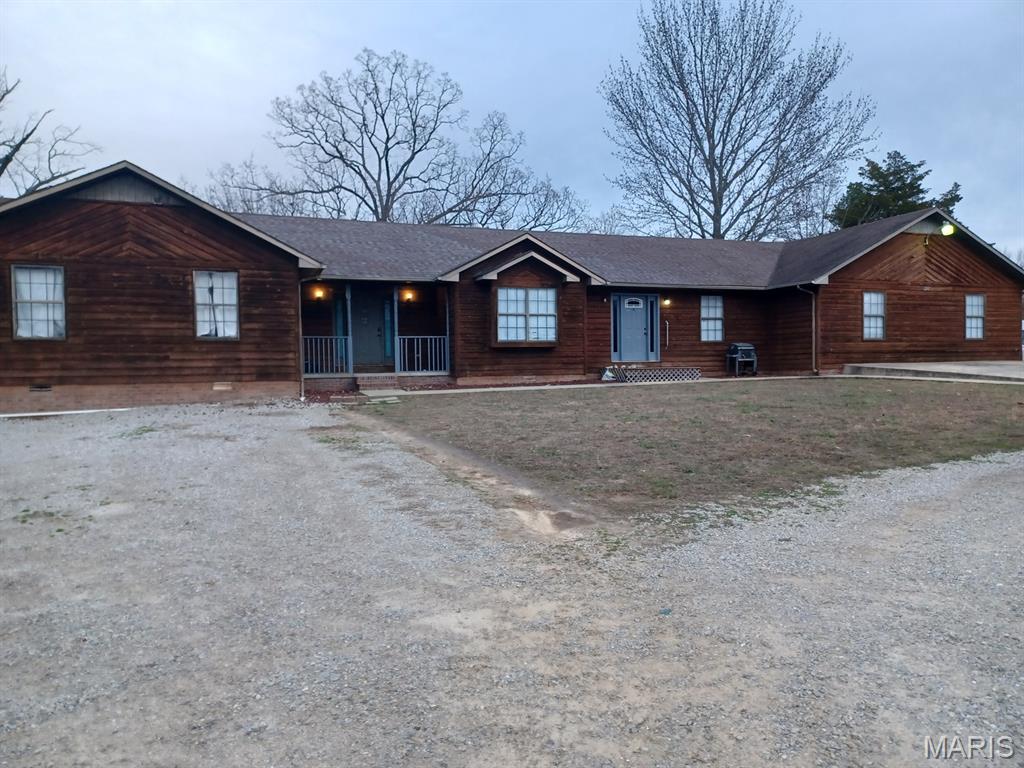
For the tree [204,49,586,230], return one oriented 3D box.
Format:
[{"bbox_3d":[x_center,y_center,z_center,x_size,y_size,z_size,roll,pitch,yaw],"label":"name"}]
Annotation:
[{"bbox_3d":[-6.200,-9.000,38.500,19.000,16.500,16.500,0,3,0],"label":"tree"}]

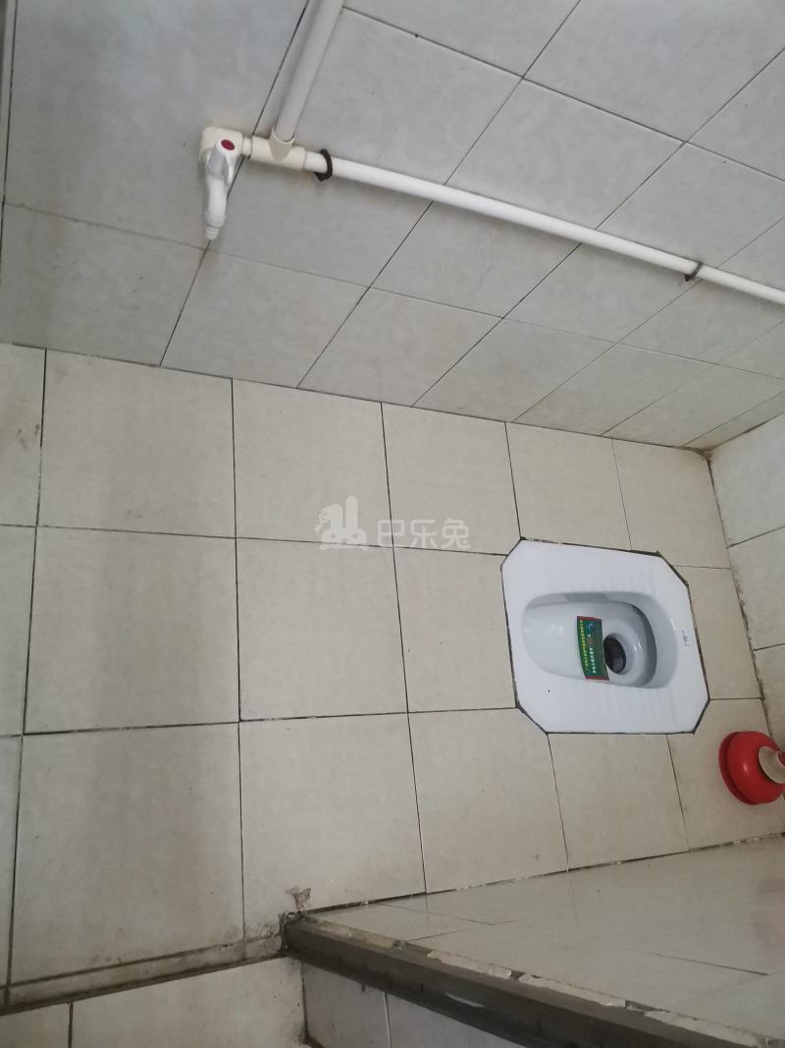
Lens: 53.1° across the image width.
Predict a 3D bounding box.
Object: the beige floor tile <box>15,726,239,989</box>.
[{"bbox_3d":[-0.363,0.441,1.111,0.300,0.012,0.302,5,69,-27],"label":"beige floor tile"}]

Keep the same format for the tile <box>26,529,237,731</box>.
[{"bbox_3d":[-0.388,0.157,1.205,0.300,0.012,0.299,5,69,-27],"label":"tile"}]

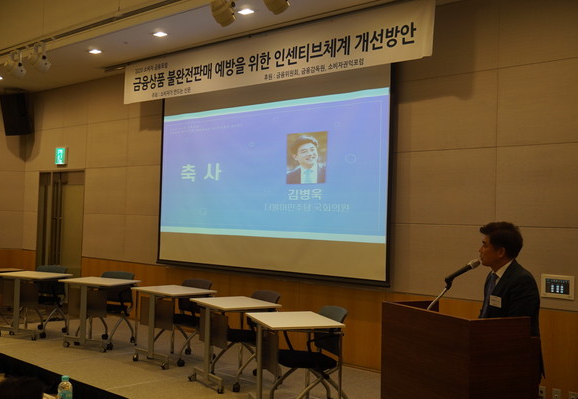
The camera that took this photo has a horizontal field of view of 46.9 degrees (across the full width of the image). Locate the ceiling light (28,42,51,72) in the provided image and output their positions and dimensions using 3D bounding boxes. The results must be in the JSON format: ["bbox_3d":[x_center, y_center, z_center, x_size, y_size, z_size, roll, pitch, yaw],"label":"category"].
[{"bbox_3d":[-2.994,-1.704,7.993,0.260,0.330,0.240,2,-2,-39],"label":"ceiling light"}]

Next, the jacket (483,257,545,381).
[{"bbox_3d":[1.332,0.709,3.970,0.330,0.710,0.500,2,-1,-14],"label":"jacket"}]

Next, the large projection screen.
[{"bbox_3d":[-0.350,-0.378,7.533,3.520,2.394,0.050,0,-2,41],"label":"large projection screen"}]

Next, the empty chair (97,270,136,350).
[{"bbox_3d":[-2.078,1.252,7.644,0.560,0.815,0.540,1,-2,24],"label":"empty chair"}]

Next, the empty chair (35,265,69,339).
[{"bbox_3d":[-3.037,1.244,8.186,0.560,0.815,0.540,1,-1,23],"label":"empty chair"}]

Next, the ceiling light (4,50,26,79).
[{"bbox_3d":[-3.461,-1.702,8.399,0.260,0.330,0.240,2,-2,-39],"label":"ceiling light"}]

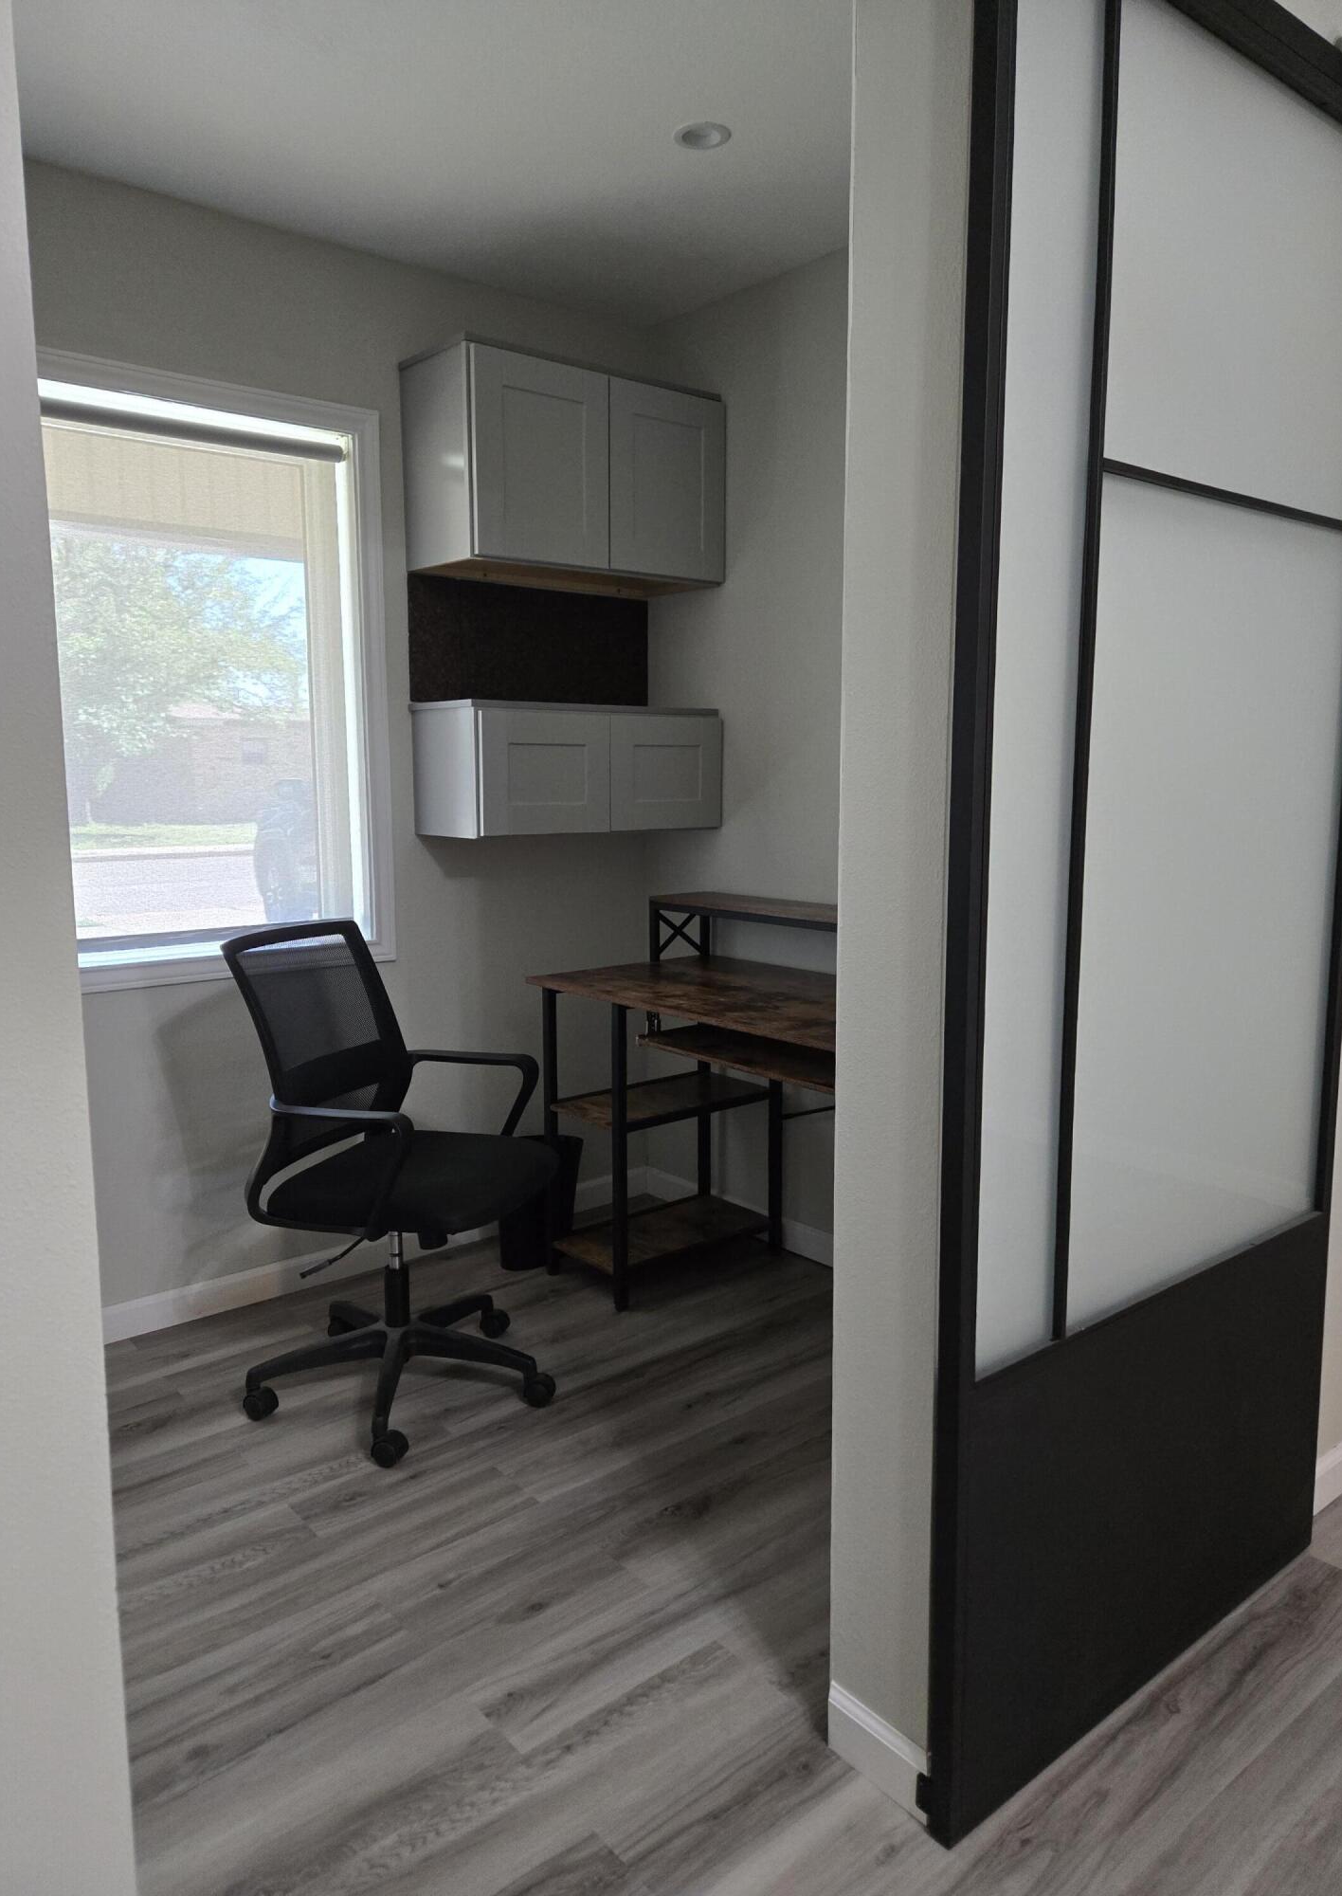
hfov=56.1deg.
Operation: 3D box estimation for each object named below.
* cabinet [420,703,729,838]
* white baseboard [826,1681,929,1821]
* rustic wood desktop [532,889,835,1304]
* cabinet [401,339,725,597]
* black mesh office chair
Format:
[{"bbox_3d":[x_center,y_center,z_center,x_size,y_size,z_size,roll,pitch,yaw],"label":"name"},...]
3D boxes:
[{"bbox_3d":[-0.256,-0.459,3.255,0.756,0.314,0.332,-7,10,-39],"label":"cabinet"},{"bbox_3d":[0.264,1.011,1.583,0.016,0.083,0.164,-7,10,-39],"label":"white baseboard"},{"bbox_3d":[0.230,0.405,2.919,0.590,0.910,1.200,-7,10,-39],"label":"rustic wood desktop"},{"bbox_3d":[-0.250,-1.176,3.178,0.758,0.473,0.307,-7,10,-39],"label":"cabinet"},{"bbox_3d":[-0.546,0.440,2.543,0.630,0.955,0.610,4,9,27],"label":"black mesh office chair"}]

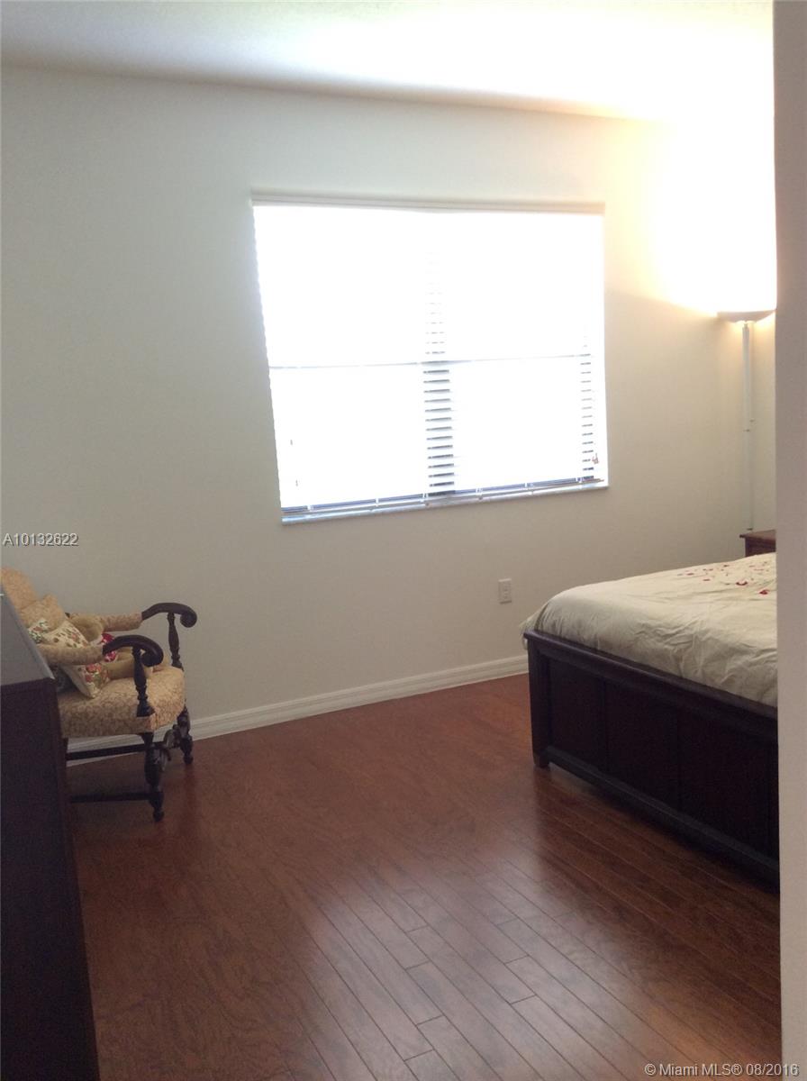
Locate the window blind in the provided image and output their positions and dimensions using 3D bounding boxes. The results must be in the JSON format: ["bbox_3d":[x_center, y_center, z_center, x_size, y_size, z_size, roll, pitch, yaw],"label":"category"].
[{"bbox_3d":[0.221,-0.896,4.884,1.810,1.387,0.065,-7,9,-26],"label":"window blind"}]

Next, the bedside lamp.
[{"bbox_3d":[1.847,-0.324,5.501,0.310,1.787,0.310,-7,9,-26],"label":"bedside lamp"}]

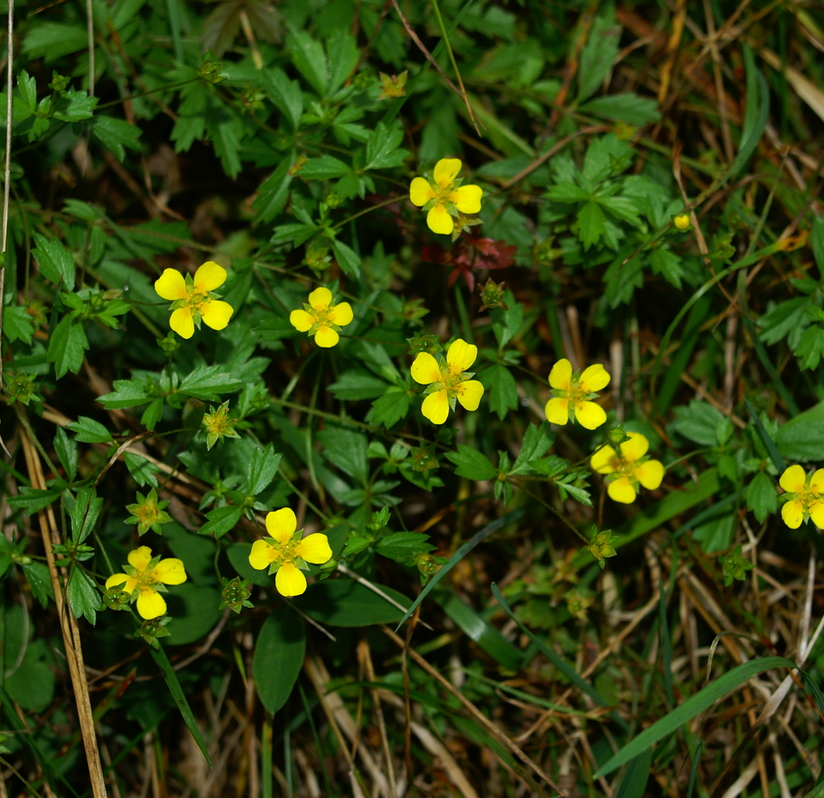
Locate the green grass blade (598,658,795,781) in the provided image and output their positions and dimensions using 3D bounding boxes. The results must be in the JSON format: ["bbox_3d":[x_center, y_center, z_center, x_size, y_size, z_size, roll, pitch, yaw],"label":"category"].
[{"bbox_3d":[0.039,0.044,0.555,0.033,0.007,0.005,-30,70,-12],"label":"green grass blade"}]

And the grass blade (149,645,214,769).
[{"bbox_3d":[-0.033,0.044,0.577,0.002,0.003,0.021,-27,72,-10],"label":"grass blade"}]

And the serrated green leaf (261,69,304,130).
[{"bbox_3d":[-0.018,-0.040,0.532,0.004,0.002,0.010,-27,68,-12],"label":"serrated green leaf"}]

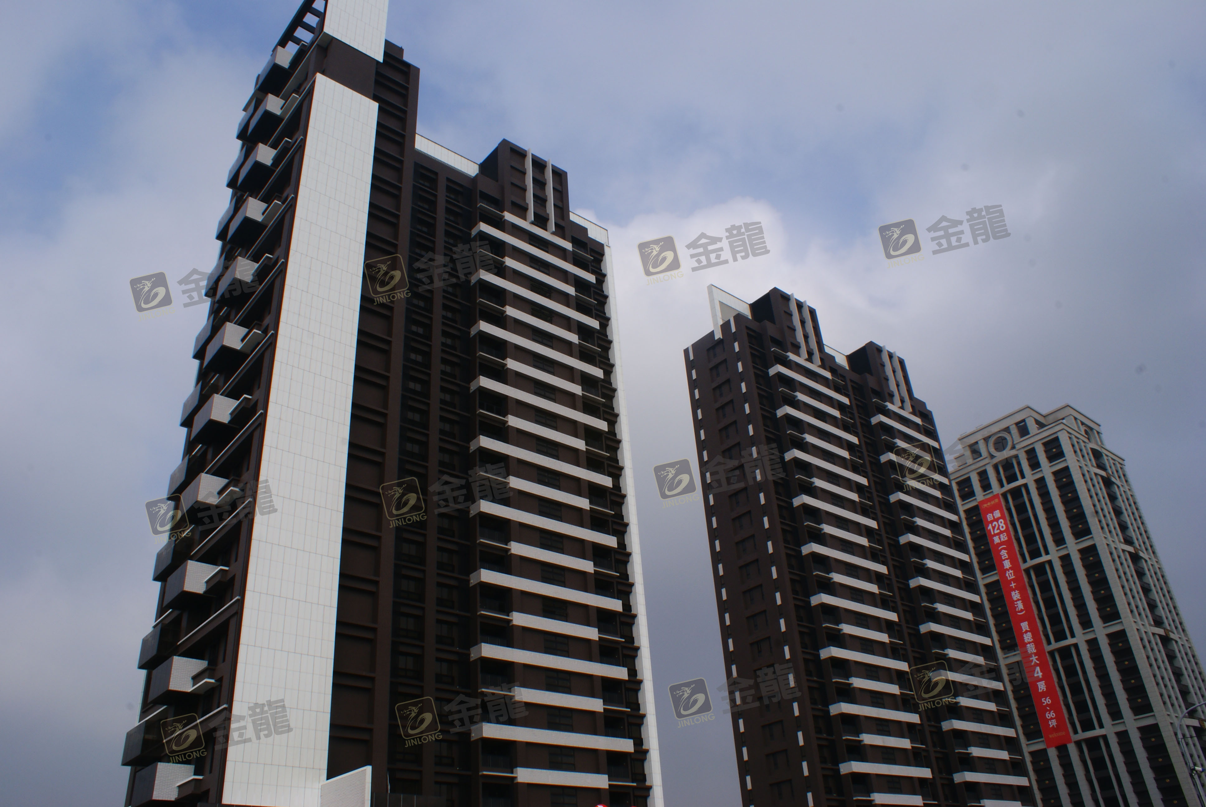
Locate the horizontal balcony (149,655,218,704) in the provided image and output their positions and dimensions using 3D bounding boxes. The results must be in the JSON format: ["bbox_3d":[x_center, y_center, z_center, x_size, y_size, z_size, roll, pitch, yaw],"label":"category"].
[{"bbox_3d":[-26.235,17.375,56.035,2.300,2.080,3.950,21,-40,-36],"label":"horizontal balcony"}]

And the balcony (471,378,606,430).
[{"bbox_3d":[-6.002,0.538,89.469,15.653,1.107,1.600,21,-40,-36],"label":"balcony"}]

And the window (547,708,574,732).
[{"bbox_3d":[-3.504,26.004,74.243,2.622,1.800,0.200,21,-40,-36],"label":"window"}]

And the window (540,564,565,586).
[{"bbox_3d":[-4.548,15.905,83.022,2.752,1.760,0.192,20,-38,-36],"label":"window"}]

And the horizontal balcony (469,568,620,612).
[{"bbox_3d":[-4.828,17.272,81.789,15.904,1.088,1.984,20,-38,-36],"label":"horizontal balcony"}]

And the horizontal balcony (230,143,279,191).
[{"bbox_3d":[-29.928,-20.308,78.904,1.900,2.080,3.950,21,-40,-36],"label":"horizontal balcony"}]

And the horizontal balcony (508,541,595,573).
[{"bbox_3d":[-4.500,13.927,80.943,9.284,1.109,0.650,21,-40,-36],"label":"horizontal balcony"}]

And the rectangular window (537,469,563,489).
[{"bbox_3d":[-5.224,7.477,87.865,2.752,1.728,0.192,20,-38,-36],"label":"rectangular window"}]

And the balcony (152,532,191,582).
[{"bbox_3d":[-31.118,11.593,66.362,2.132,2.082,4.153,21,-39,-37],"label":"balcony"}]

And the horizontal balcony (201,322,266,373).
[{"bbox_3d":[-29.672,-4.216,71.959,2.304,2.176,4.032,20,-38,-36],"label":"horizontal balcony"}]

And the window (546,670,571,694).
[{"bbox_3d":[-3.754,23.432,75.775,2.616,1.800,0.200,21,-40,-36],"label":"window"}]

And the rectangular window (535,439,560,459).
[{"bbox_3d":[-5.461,4.663,89.470,2.784,1.760,0.192,20,-38,-36],"label":"rectangular window"}]

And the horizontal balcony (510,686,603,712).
[{"bbox_3d":[-3.763,25.668,78.192,9.848,1.073,0.508,21,-39,-37],"label":"horizontal balcony"}]

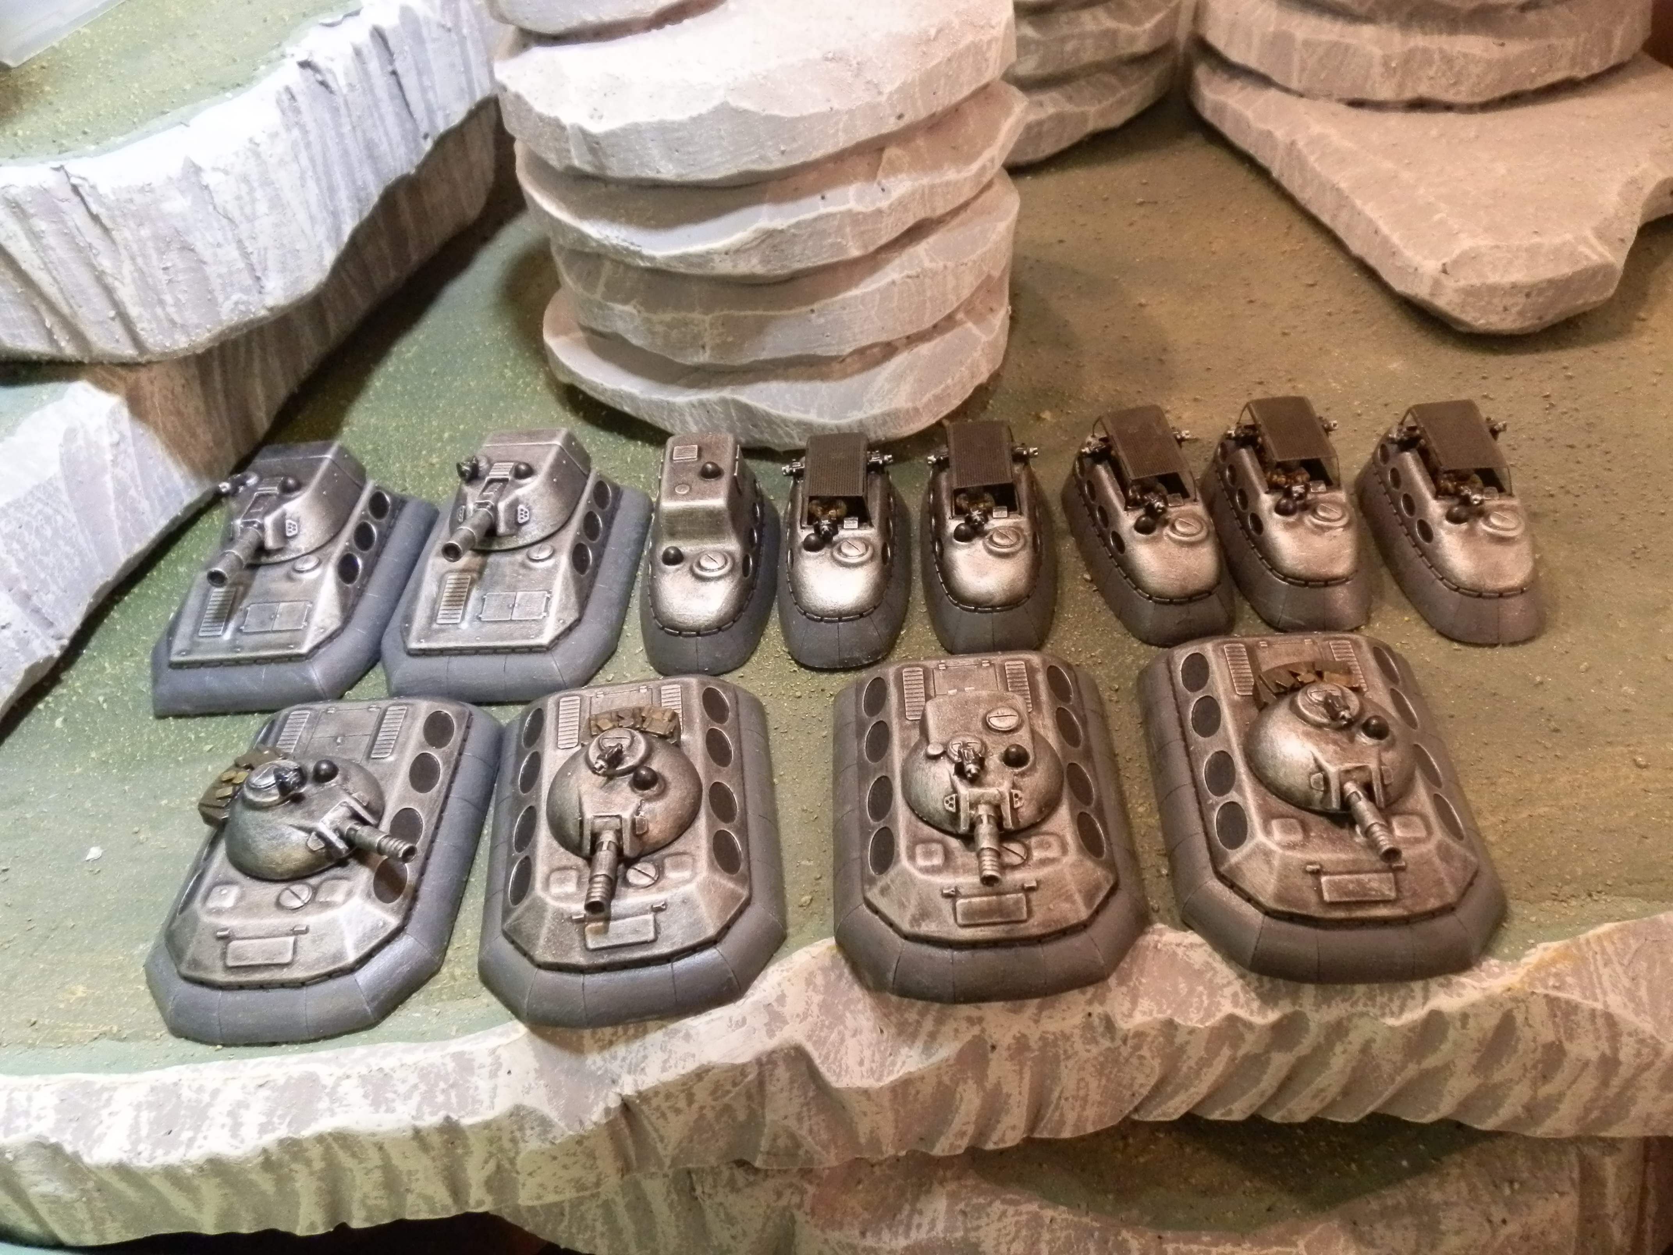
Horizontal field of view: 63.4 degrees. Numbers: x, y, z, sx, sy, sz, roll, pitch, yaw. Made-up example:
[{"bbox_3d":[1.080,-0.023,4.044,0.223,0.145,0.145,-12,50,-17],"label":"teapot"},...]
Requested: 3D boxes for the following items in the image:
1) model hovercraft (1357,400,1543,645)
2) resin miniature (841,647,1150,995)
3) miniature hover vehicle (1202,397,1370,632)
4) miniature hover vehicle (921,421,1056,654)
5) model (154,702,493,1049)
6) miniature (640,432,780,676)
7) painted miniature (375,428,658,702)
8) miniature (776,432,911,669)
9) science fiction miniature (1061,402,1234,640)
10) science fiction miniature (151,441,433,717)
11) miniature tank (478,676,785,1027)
[{"bbox_3d":[0.154,-0.029,0.331,0.036,0.026,0.069,-2,42,5],"label":"model hovercraft"},{"bbox_3d":[0.029,0.029,0.278,0.061,0.033,0.091,-4,42,2],"label":"resin miniature"},{"bbox_3d":[0.116,-0.031,0.338,0.036,0.026,0.069,-4,42,3],"label":"miniature hover vehicle"},{"bbox_3d":[0.038,-0.025,0.342,0.036,0.026,0.069,-3,42,4],"label":"miniature hover vehicle"},{"bbox_3d":[-0.109,0.038,0.284,0.061,0.033,0.091,-3,42,4],"label":"model"},{"bbox_3d":[-0.034,-0.021,0.344,0.036,0.029,0.069,-4,42,3],"label":"miniature"},{"bbox_3d":[-0.084,-0.021,0.349,0.062,0.031,0.085,0,42,7],"label":"painted miniature"},{"bbox_3d":[0.001,-0.023,0.344,0.036,0.026,0.069,-2,42,5],"label":"miniature"},{"bbox_3d":[0.081,-0.027,0.339,0.036,0.026,0.069,-8,42,-1],"label":"science fiction miniature"},{"bbox_3d":[-0.146,-0.018,0.354,0.062,0.031,0.085,-2,42,5],"label":"science fiction miniature"},{"bbox_3d":[-0.044,0.034,0.281,0.061,0.033,0.091,-8,42,-1],"label":"miniature tank"}]

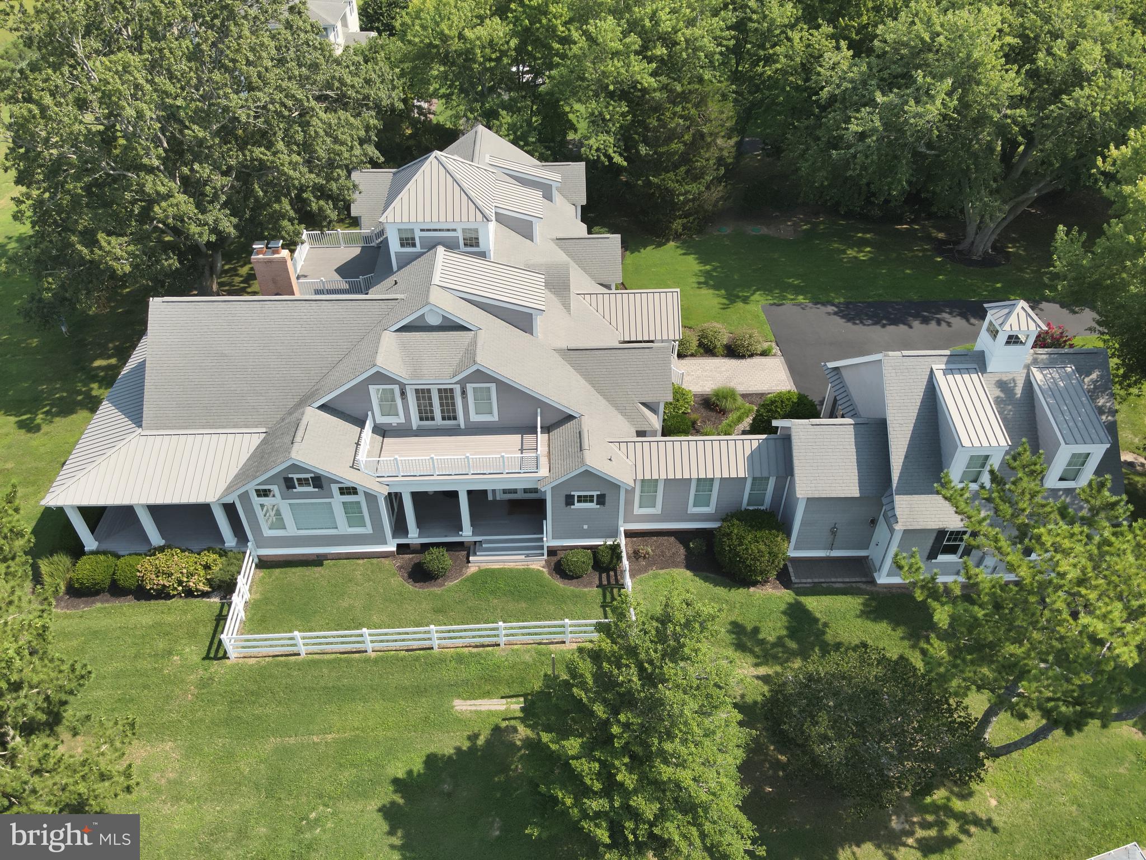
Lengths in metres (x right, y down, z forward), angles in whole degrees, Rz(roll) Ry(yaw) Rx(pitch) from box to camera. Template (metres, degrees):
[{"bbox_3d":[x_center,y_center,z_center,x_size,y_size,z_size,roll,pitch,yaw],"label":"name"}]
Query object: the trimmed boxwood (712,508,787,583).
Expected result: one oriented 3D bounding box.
[{"bbox_3d":[6.824,4.484,30.586,2.848,2.500,2.762,-1,39,-1],"label":"trimmed boxwood"}]

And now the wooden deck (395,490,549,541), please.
[{"bbox_3d":[-4.350,3.598,33.898,6.250,0.240,2.950,-1,39,-2],"label":"wooden deck"}]

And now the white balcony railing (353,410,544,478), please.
[{"bbox_3d":[-4.760,0.479,31.603,6.970,1.050,2.950,-1,39,-2],"label":"white balcony railing"}]

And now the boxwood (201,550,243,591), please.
[{"bbox_3d":[-13.773,5.502,31.249,1.470,1.500,1.700,-1,39,-2],"label":"boxwood"}]

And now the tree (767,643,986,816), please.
[{"bbox_3d":[8.954,9.088,23.974,6.300,4.900,5.300,-1,39,-2],"label":"tree"}]

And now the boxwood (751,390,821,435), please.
[{"bbox_3d":[10.001,-0.408,37.589,3.200,2.800,3.150,-1,39,-2],"label":"boxwood"}]

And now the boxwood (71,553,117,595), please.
[{"bbox_3d":[-18.387,5.516,30.521,1.497,1.400,1.452,-1,39,-1],"label":"boxwood"}]

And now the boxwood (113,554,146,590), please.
[{"bbox_3d":[-16.954,5.488,30.537,1.199,1.400,1.199,-1,39,-1],"label":"boxwood"}]

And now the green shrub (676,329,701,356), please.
[{"bbox_3d":[6.010,-4.735,42.862,1.707,1.450,1.707,-1,39,-1],"label":"green shrub"}]

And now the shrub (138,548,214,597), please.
[{"bbox_3d":[-15.250,5.462,30.546,2.745,1.400,1.922,-1,39,-1],"label":"shrub"}]

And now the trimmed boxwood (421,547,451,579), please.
[{"bbox_3d":[-5.315,5.159,30.947,1.171,1.200,1.171,-1,39,-1],"label":"trimmed boxwood"}]

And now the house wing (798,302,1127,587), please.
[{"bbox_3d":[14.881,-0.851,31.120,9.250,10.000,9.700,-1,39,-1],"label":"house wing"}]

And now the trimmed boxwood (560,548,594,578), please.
[{"bbox_3d":[0.144,5.315,31.846,1.370,1.020,1.280,-1,39,-2],"label":"trimmed boxwood"}]

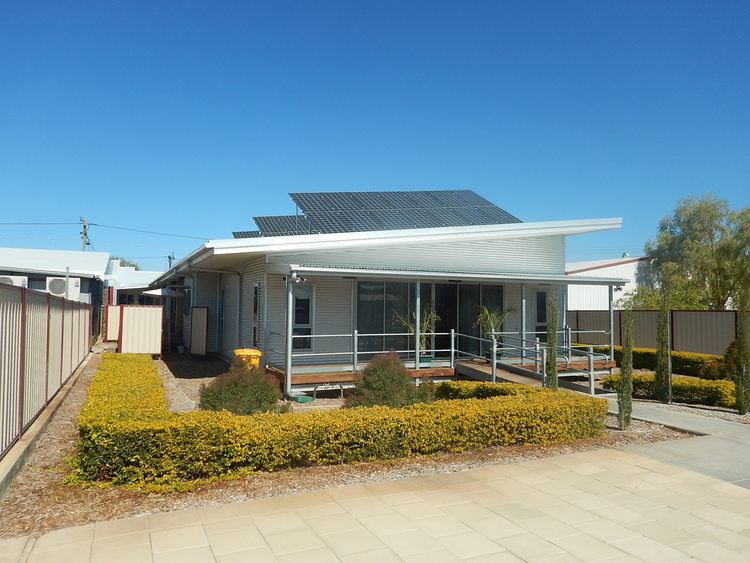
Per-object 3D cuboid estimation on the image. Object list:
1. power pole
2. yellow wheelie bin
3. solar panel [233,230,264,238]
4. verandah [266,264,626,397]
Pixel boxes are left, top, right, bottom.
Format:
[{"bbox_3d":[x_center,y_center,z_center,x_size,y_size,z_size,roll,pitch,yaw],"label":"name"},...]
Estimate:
[{"bbox_3d":[-21.221,-0.417,38.000,0.800,8.800,0.600,2,-4,-25],"label":"power pole"},{"bbox_3d":[-2.821,2.016,11.600,0.580,1.070,0.730,2,-4,-25],"label":"yellow wheelie bin"},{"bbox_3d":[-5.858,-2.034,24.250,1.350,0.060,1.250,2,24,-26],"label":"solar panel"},{"bbox_3d":[2.430,1.246,14.523,10.450,2.950,2.250,2,-4,-25],"label":"verandah"}]

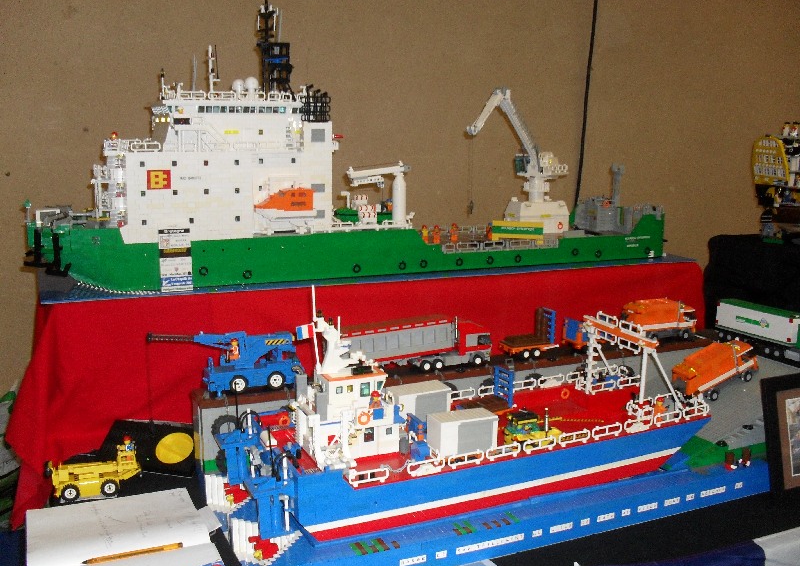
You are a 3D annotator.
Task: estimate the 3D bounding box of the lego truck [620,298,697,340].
[{"bbox_3d":[0.550,0.076,1.736,0.181,0.092,0.057,-3,12,-20],"label":"lego truck"}]

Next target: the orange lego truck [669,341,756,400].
[{"bbox_3d":[0.609,0.169,1.577,0.181,0.093,0.057,-19,17,-19],"label":"orange lego truck"}]

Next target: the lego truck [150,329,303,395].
[{"bbox_3d":[-0.284,0.129,1.342,0.260,0.101,0.058,-4,12,-22],"label":"lego truck"}]

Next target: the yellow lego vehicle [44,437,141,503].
[{"bbox_3d":[-0.509,0.305,1.345,0.156,0.092,0.062,-4,12,-23],"label":"yellow lego vehicle"}]

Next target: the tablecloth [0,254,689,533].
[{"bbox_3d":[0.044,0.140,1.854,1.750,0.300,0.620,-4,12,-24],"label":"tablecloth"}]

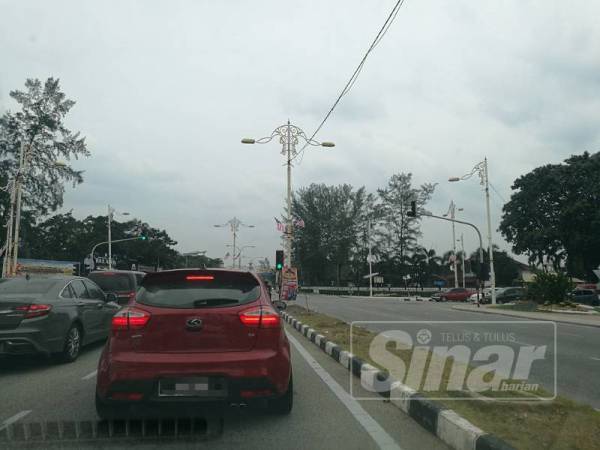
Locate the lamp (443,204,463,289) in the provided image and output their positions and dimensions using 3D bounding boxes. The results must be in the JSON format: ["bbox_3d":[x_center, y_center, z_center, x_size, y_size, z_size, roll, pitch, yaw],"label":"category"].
[{"bbox_3d":[17.645,2.884,53.257,0.600,11.300,5.400,1,-8,-6],"label":"lamp"}]

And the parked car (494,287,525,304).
[{"bbox_3d":[19.913,6.217,41.637,4.400,1.500,1.750,1,-8,-9],"label":"parked car"}]

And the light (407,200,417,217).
[{"bbox_3d":[7.589,-1.123,31.853,0.620,1.100,0.400,1,-8,-6],"label":"light"}]

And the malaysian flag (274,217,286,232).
[{"bbox_3d":[-1.156,-0.030,27.744,0.700,0.920,0.300,1,-8,-6],"label":"malaysian flag"}]

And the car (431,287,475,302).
[{"bbox_3d":[15.818,6.991,47.029,4.250,1.450,1.700,1,-8,-9],"label":"car"}]

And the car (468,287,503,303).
[{"bbox_3d":[18.451,6.613,44.381,4.200,1.470,1.700,1,-8,-9],"label":"car"}]

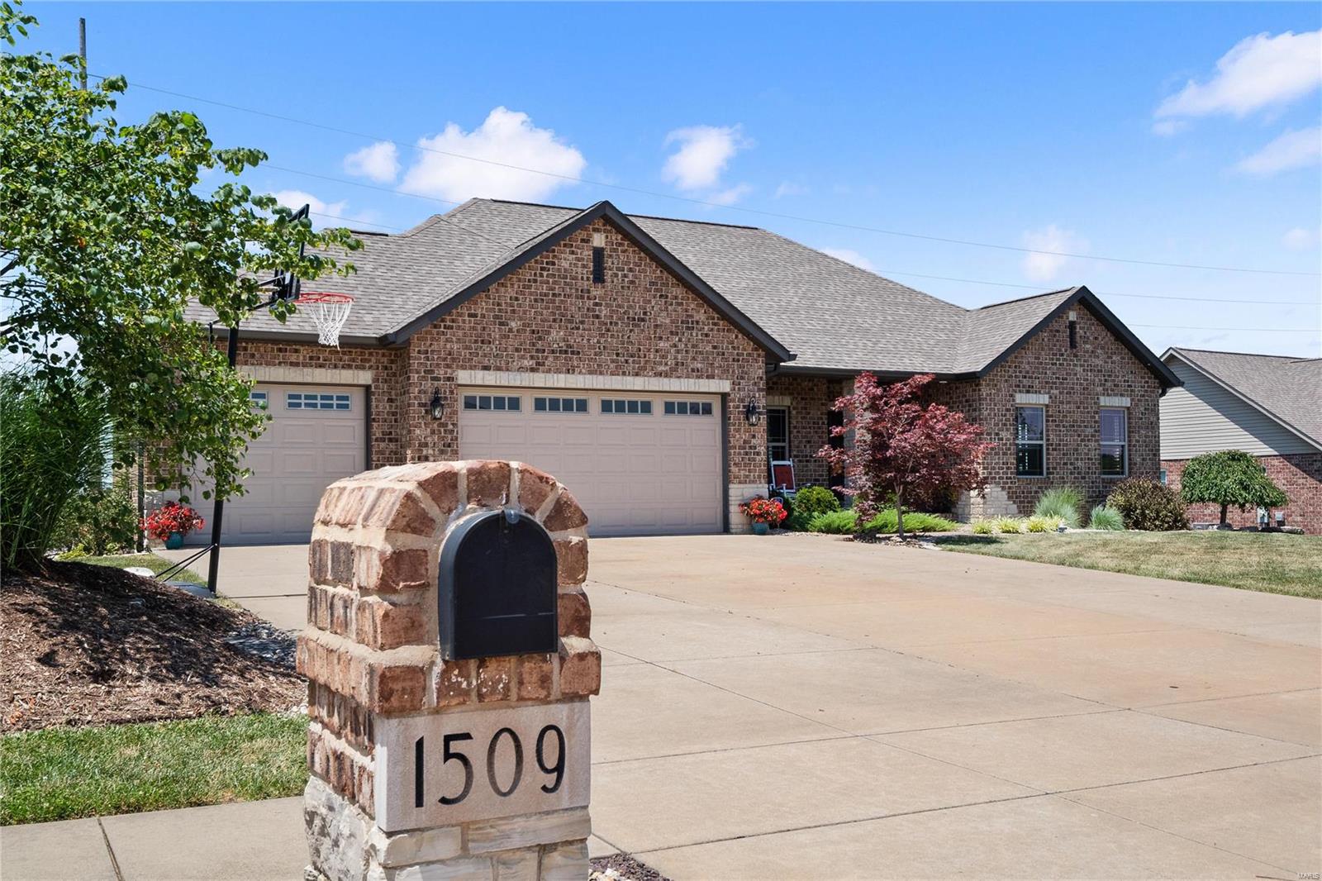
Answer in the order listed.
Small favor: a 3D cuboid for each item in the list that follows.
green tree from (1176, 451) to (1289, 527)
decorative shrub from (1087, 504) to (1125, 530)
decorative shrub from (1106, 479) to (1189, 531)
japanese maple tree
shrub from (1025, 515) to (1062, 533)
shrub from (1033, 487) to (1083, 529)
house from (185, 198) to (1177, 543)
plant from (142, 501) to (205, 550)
[{"bbox_3d":[13.570,1.138,29.600,2.495,1.818,2.443,1,-1,-26],"label":"green tree"},{"bbox_3d":[9.248,1.596,25.900,0.748,0.530,0.733,1,-1,-26],"label":"decorative shrub"},{"bbox_3d":[10.223,1.354,26.200,1.682,1.094,1.648,1,-1,-26],"label":"decorative shrub"},{"bbox_3d":[4.276,0.261,21.800,2.992,2.874,2.900,0,-1,0],"label":"japanese maple tree"},{"bbox_3d":[7.573,1.655,24.700,0.714,0.364,0.600,1,-1,-26],"label":"shrub"},{"bbox_3d":[8.368,1.425,26.300,1.013,0.883,0.992,1,-1,-26],"label":"shrub"},{"bbox_3d":[-0.480,-1.743,28.030,22.200,7.000,13.300,1,-1,-26],"label":"house"},{"bbox_3d":[-6.972,1.211,17.850,0.874,0.702,0.856,1,-1,-26],"label":"plant"}]

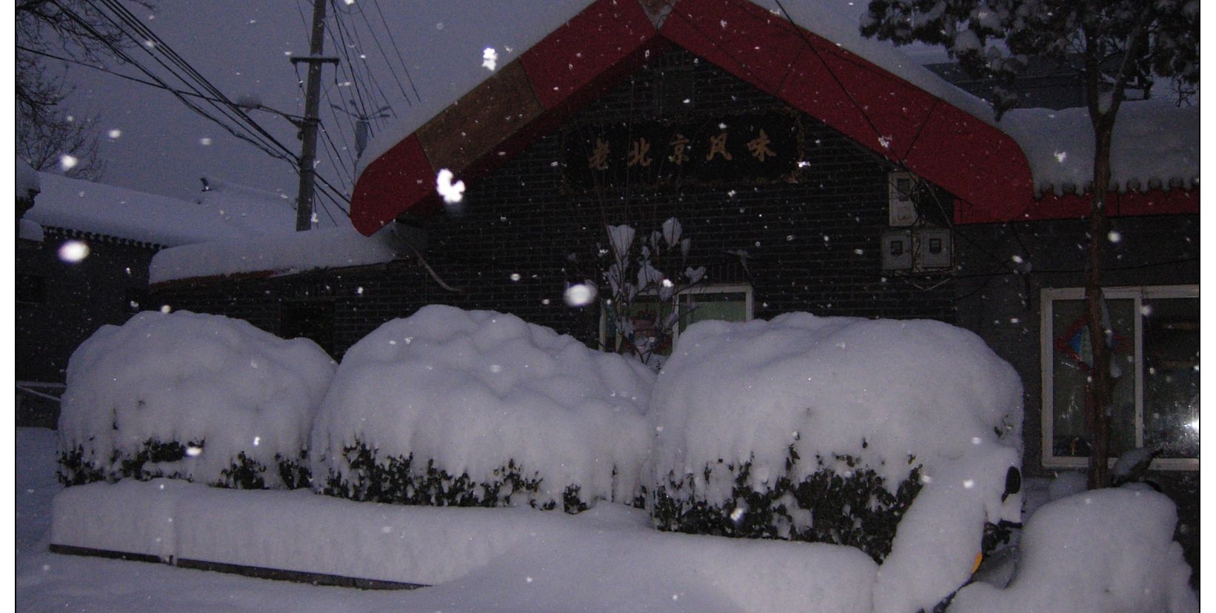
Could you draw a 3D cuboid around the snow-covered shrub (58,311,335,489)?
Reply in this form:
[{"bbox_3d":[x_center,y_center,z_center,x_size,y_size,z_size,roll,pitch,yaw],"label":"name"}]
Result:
[{"bbox_3d":[-3.500,0.782,10.866,2.162,1.470,1.600,-1,-3,27],"label":"snow-covered shrub"}]

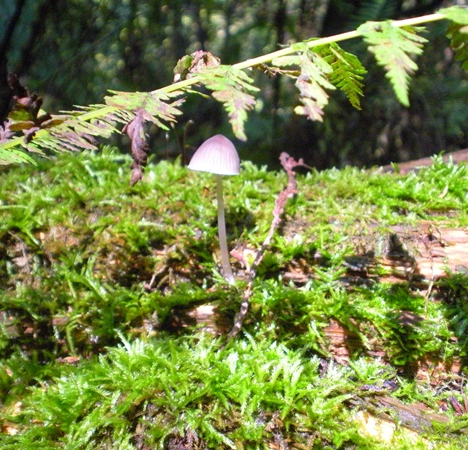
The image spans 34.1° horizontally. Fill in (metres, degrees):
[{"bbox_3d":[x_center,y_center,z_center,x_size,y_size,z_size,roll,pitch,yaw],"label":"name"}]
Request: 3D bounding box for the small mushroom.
[{"bbox_3d":[-0.009,-0.008,0.370,0.025,0.073,0.025,-3,9,0],"label":"small mushroom"}]

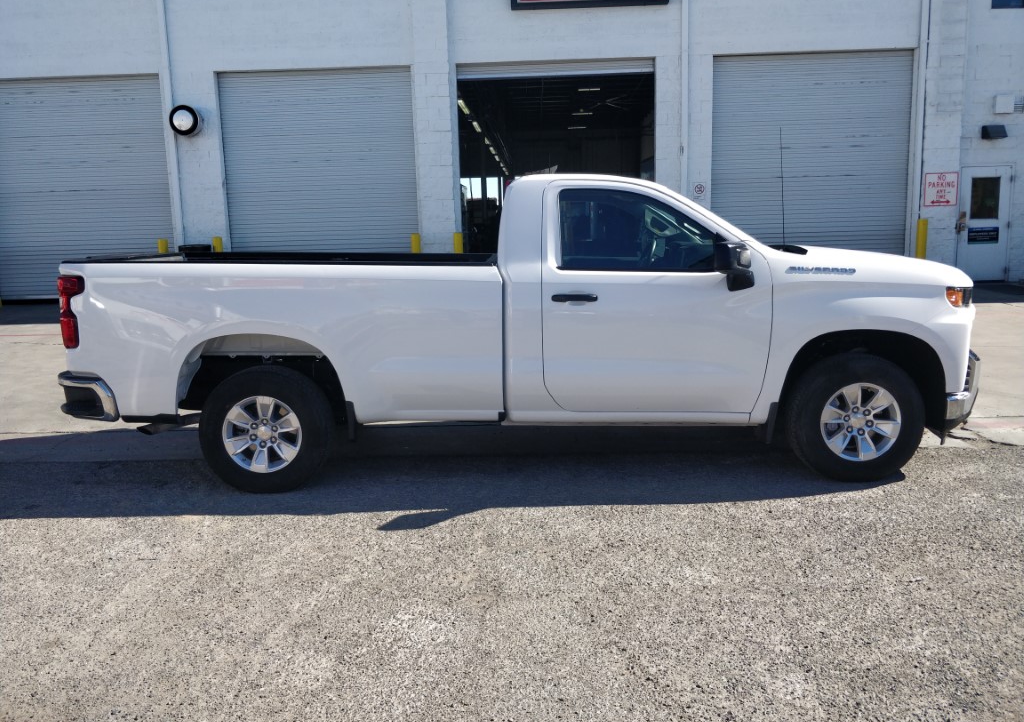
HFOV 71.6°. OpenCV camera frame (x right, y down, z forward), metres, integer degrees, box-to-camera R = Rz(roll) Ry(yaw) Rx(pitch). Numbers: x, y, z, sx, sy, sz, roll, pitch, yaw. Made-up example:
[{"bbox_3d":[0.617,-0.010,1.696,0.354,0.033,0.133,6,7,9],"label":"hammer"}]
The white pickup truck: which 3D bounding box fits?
[{"bbox_3d":[0.107,-0.358,5.044,5.830,1.930,2.100,-1,10,1],"label":"white pickup truck"}]

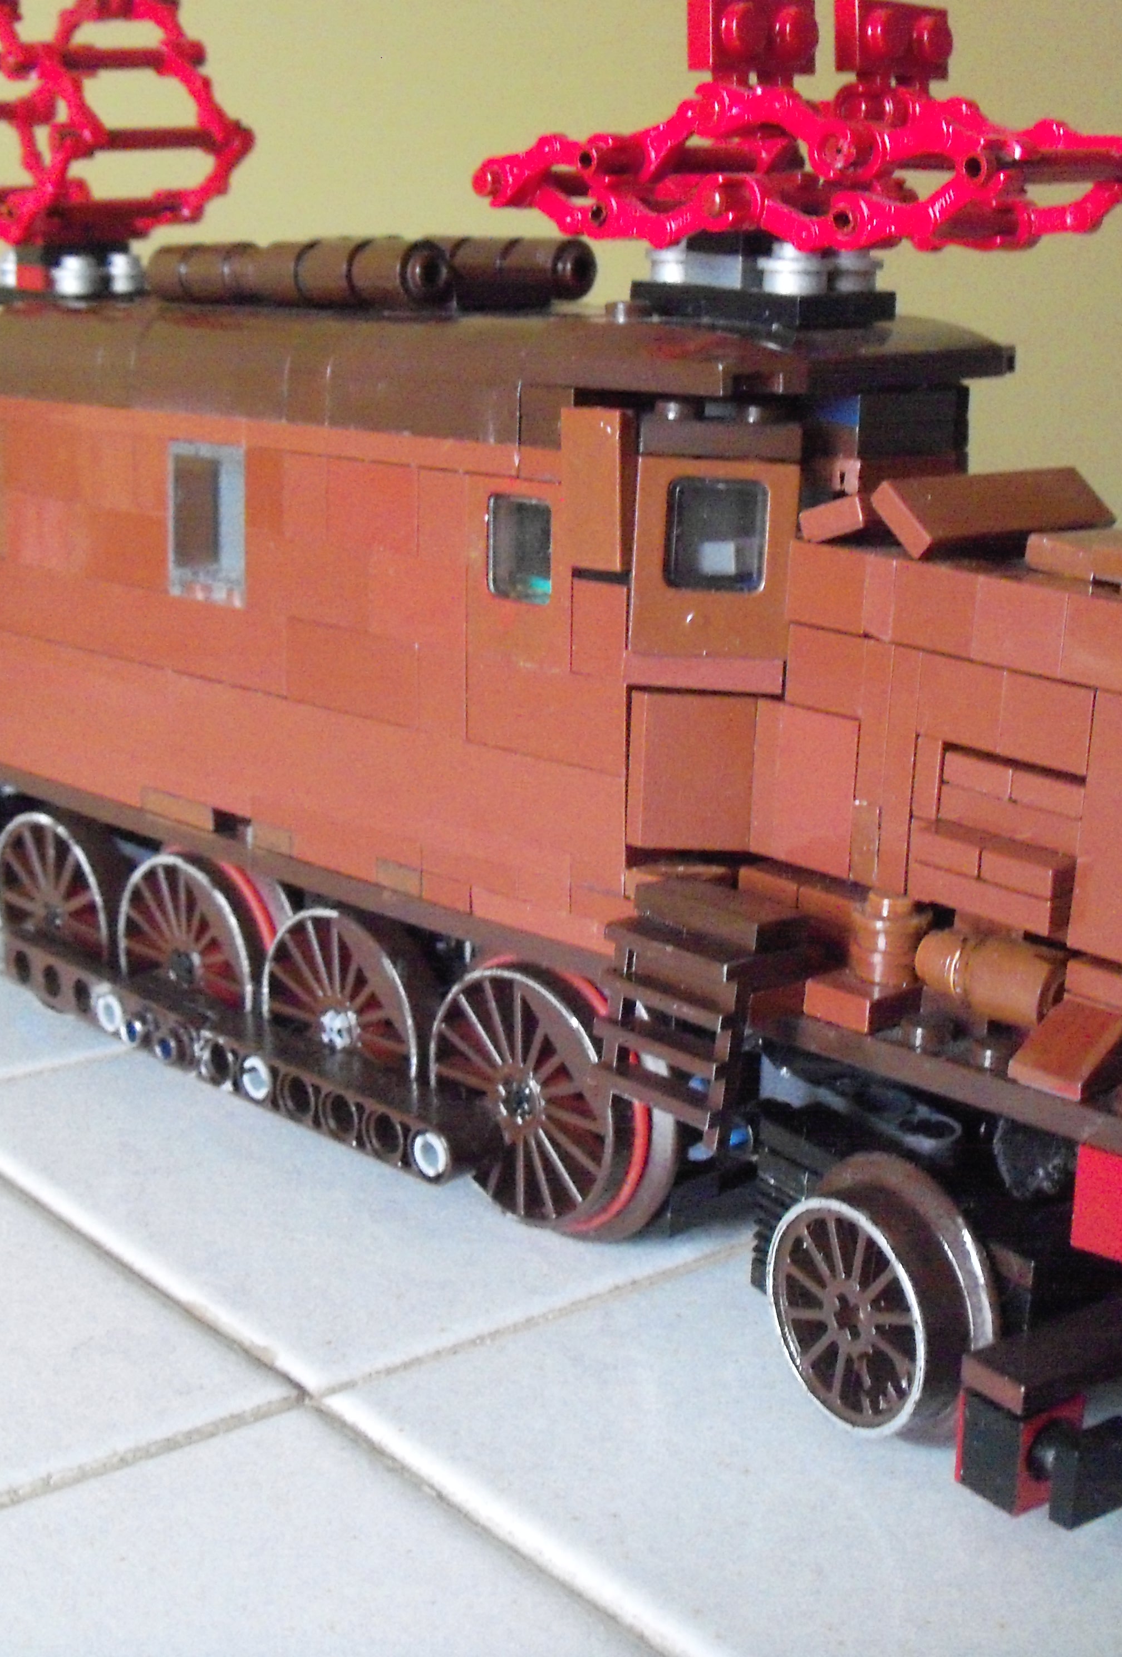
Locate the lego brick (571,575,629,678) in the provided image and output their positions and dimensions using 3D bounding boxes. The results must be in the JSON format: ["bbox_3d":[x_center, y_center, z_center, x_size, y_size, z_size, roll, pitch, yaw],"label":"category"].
[{"bbox_3d":[0.007,-0.022,0.238,0.008,0.010,0.008,-13,20,-43],"label":"lego brick"}]

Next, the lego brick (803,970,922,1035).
[{"bbox_3d":[0.030,0.017,0.224,0.008,0.003,0.008,-13,20,-43],"label":"lego brick"}]

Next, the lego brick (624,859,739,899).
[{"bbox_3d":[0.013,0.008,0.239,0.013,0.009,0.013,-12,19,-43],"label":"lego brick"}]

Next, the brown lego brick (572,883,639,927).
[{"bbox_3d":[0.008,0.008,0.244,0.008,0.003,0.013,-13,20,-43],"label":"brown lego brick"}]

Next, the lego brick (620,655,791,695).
[{"bbox_3d":[0.014,-0.016,0.226,0.016,0.003,0.008,0,14,-5],"label":"lego brick"}]

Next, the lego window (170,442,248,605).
[{"bbox_3d":[-0.040,-0.038,0.276,0.008,0.019,0.016,-11,19,-44],"label":"lego window"}]

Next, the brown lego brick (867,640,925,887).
[{"bbox_3d":[0.035,-0.006,0.218,0.003,0.024,0.008,18,21,42],"label":"brown lego brick"}]

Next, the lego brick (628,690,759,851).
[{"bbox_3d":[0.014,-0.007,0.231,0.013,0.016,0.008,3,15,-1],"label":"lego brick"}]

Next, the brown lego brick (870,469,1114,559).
[{"bbox_3d":[0.044,-0.032,0.226,0.032,0.003,0.008,-12,61,-46],"label":"brown lego brick"}]

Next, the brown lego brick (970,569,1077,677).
[{"bbox_3d":[0.044,-0.019,0.205,0.008,0.008,0.010,-13,20,-43],"label":"brown lego brick"}]

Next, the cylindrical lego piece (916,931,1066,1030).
[{"bbox_3d":[0.039,0.014,0.206,0.008,0.008,0.015,-11,19,-44],"label":"cylindrical lego piece"}]

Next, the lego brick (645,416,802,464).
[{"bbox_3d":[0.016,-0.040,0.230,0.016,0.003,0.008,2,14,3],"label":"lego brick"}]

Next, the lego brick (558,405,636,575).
[{"bbox_3d":[0.004,-0.034,0.223,0.003,0.016,0.008,-13,20,-43],"label":"lego brick"}]

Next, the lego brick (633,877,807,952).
[{"bbox_3d":[0.017,0.009,0.232,0.008,0.003,0.016,-13,20,-43],"label":"lego brick"}]

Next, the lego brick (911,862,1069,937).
[{"bbox_3d":[0.041,0.006,0.211,0.016,0.003,0.008,17,20,42],"label":"lego brick"}]

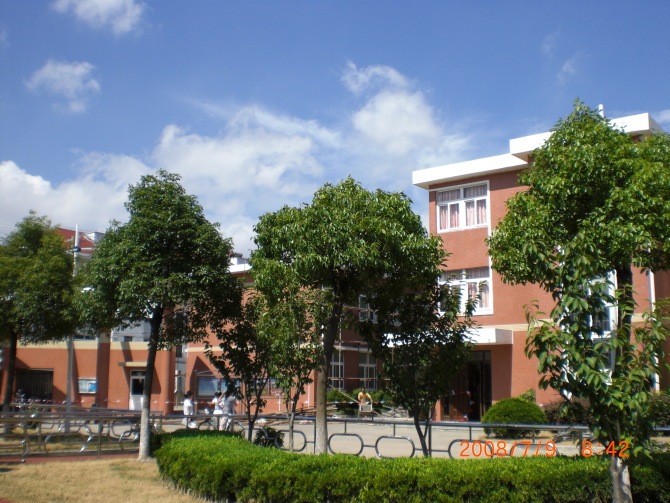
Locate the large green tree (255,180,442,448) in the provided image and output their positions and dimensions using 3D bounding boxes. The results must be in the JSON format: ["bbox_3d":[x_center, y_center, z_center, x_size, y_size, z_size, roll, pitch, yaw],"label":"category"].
[{"bbox_3d":[0.270,1.357,14.597,3.838,5.856,3.700,0,-11,0],"label":"large green tree"}]

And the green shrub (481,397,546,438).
[{"bbox_3d":[5.813,5.335,23.725,2.073,1.263,1.950,0,-11,0],"label":"green shrub"}]

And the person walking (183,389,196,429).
[{"bbox_3d":[-5.007,5.534,25.214,0.420,1.515,0.480,3,-11,-14],"label":"person walking"}]

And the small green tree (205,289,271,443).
[{"bbox_3d":[-2.089,2.707,15.974,1.400,3.703,1.400,0,-11,0],"label":"small green tree"}]

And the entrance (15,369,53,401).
[{"bbox_3d":[-17.339,8.086,42.234,2.300,2.707,0.300,4,-11,-20],"label":"entrance"}]

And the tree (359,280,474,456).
[{"bbox_3d":[1.454,2.262,13.006,1.998,3.496,2.000,0,-11,0],"label":"tree"}]

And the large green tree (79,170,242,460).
[{"bbox_3d":[-4.017,1.371,16.832,3.683,6.645,3.500,0,-11,0],"label":"large green tree"}]

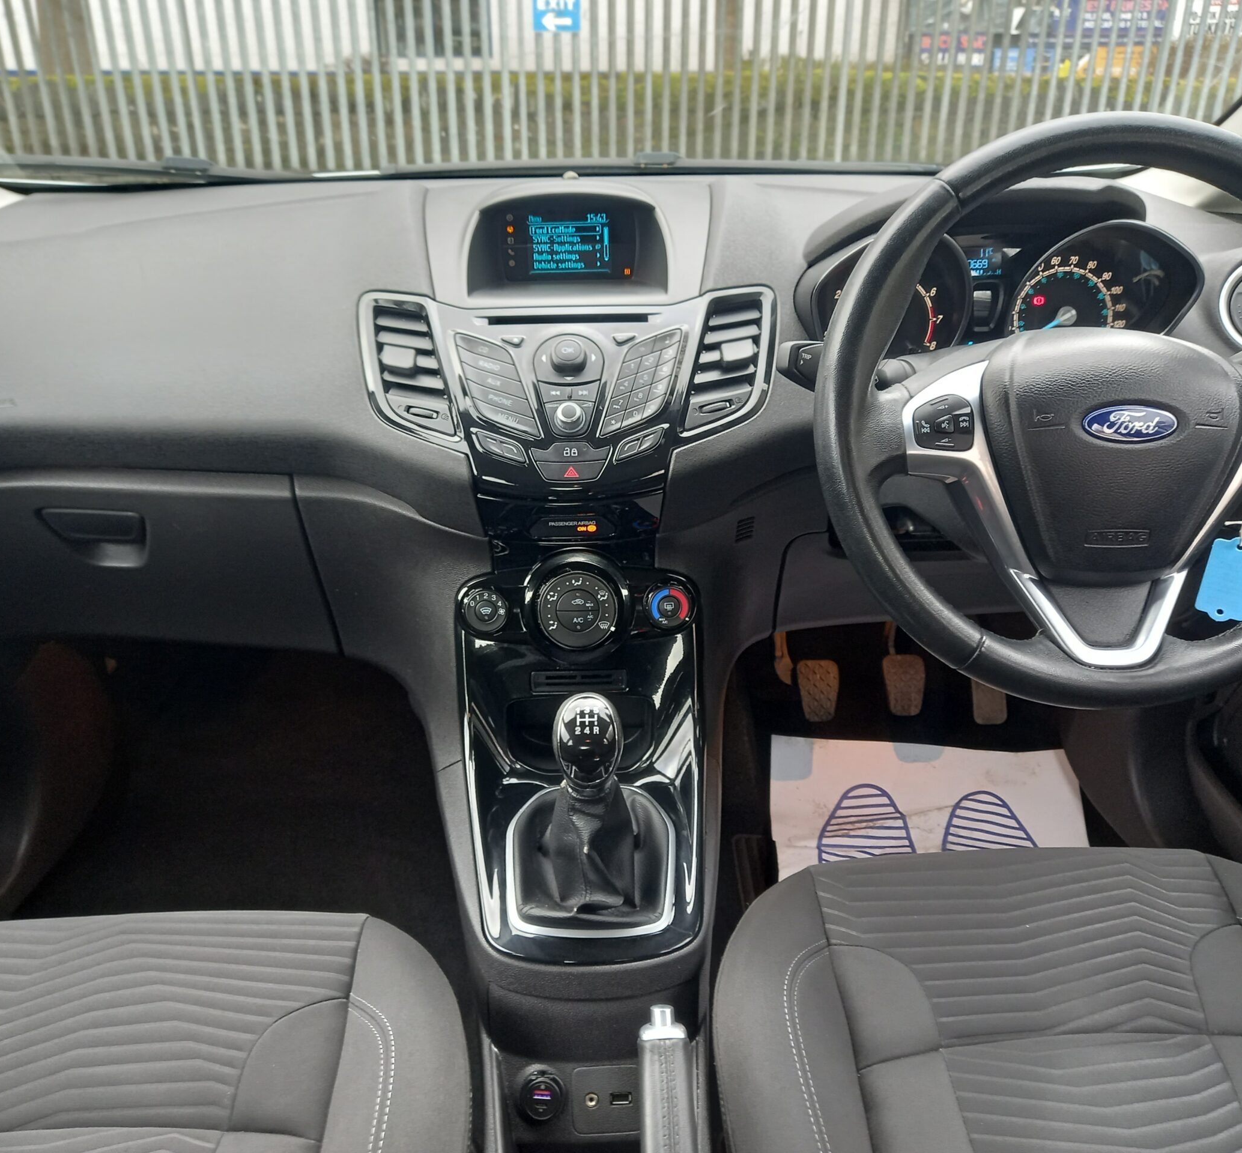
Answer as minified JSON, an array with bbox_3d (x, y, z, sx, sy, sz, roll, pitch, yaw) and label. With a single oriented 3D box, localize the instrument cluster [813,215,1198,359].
[{"bbox_3d":[0.307,-0.234,0.916,0.320,0.125,0.085,-1,15,-2],"label":"instrument cluster"}]

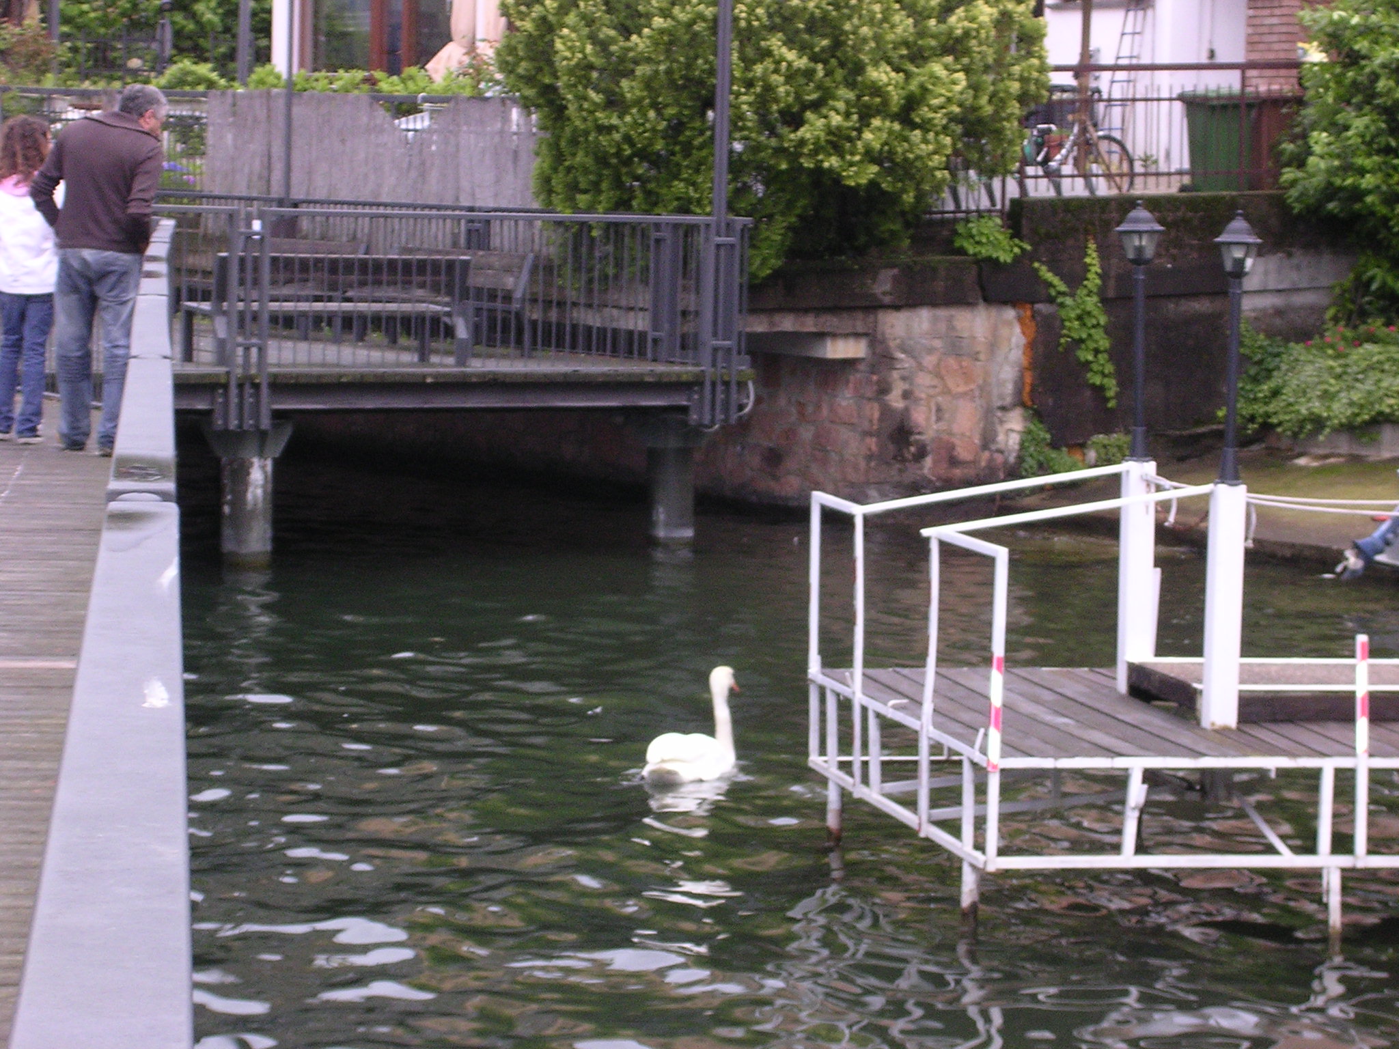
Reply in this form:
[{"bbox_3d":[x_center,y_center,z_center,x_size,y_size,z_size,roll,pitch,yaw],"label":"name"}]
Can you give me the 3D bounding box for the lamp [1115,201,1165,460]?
[{"bbox_3d":[1.820,-0.801,19.200,0.200,1.070,0.200,0,4,0],"label":"lamp"}]

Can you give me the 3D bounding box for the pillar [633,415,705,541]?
[{"bbox_3d":[-0.211,-0.330,33.800,0.430,0.950,0.430,-1,5,-32],"label":"pillar"}]

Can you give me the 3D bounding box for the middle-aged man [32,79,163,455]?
[{"bbox_3d":[-2.895,-1.235,22.400,0.600,1.770,0.420,3,5,22],"label":"middle-aged man"}]

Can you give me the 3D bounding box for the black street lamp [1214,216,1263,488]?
[{"bbox_3d":[2.094,-0.690,18.100,0.200,1.070,0.200,2,4,0],"label":"black street lamp"}]

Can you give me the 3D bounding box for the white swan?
[{"bbox_3d":[-0.037,0.911,21.100,0.350,0.510,0.680,4,5,31],"label":"white swan"}]

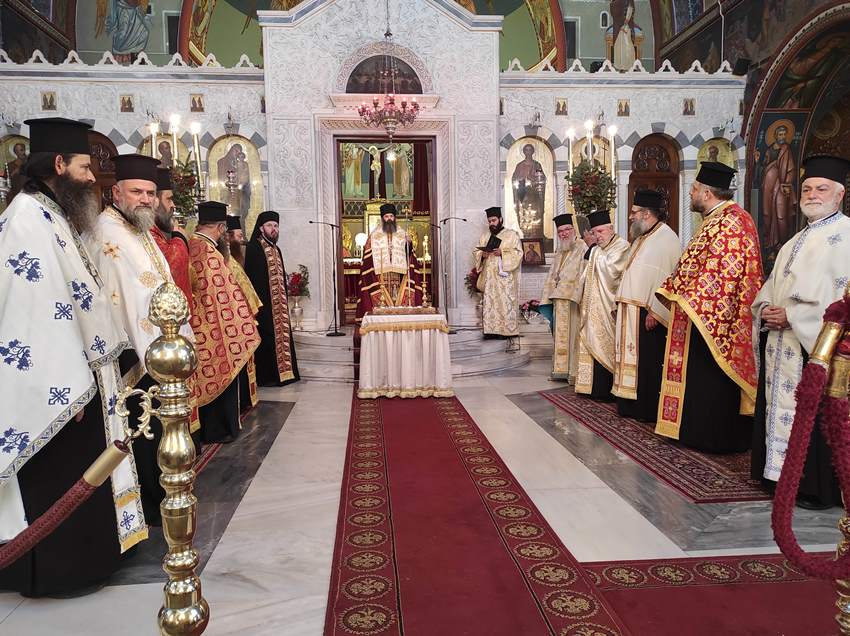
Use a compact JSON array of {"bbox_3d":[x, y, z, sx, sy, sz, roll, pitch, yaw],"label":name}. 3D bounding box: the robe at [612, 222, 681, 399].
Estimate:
[{"bbox_3d":[1.865,-0.055,5.166,0.500,1.485,0.610,-3,5,-23],"label":"robe"}]

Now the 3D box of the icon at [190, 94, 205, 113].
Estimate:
[{"bbox_3d":[-3.149,-2.971,8.497,0.189,0.244,0.030,-1,4,-5],"label":"icon"}]

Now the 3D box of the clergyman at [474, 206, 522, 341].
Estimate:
[{"bbox_3d":[0.978,-0.597,8.217,0.580,1.749,0.460,1,5,25],"label":"clergyman"}]

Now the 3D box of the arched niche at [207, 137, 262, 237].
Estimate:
[{"bbox_3d":[-2.998,-1.974,9.747,0.834,1.796,0.100,-1,4,-5],"label":"arched niche"}]

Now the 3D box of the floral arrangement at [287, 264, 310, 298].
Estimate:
[{"bbox_3d":[-1.712,-0.493,8.284,0.339,0.458,0.320,-1,4,-5],"label":"floral arrangement"}]

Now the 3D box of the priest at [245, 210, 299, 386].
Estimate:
[{"bbox_3d":[-1.723,-0.213,6.757,0.450,1.923,0.560,2,5,38],"label":"priest"}]

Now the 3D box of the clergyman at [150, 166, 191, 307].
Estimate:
[{"bbox_3d":[-1.668,0.005,3.869,0.460,1.880,0.600,-2,4,-12],"label":"clergyman"}]

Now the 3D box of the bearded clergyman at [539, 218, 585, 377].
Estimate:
[{"bbox_3d":[1.535,-0.223,6.897,0.550,1.841,0.430,2,5,33],"label":"bearded clergyman"}]

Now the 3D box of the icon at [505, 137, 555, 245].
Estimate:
[{"bbox_3d":[1.728,-2.047,10.172,0.872,1.851,0.180,-1,4,-5],"label":"icon"}]

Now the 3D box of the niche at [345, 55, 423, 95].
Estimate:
[{"bbox_3d":[-0.698,-4.086,10.314,1.304,0.655,0.200,-1,4,-5],"label":"niche"}]

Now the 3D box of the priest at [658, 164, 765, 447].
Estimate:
[{"bbox_3d":[1.968,-0.081,4.239,0.600,1.942,0.680,-1,4,-8],"label":"priest"}]

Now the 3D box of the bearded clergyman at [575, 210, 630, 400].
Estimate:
[{"bbox_3d":[1.615,-0.123,5.778,0.480,1.762,0.560,-3,5,-33],"label":"bearded clergyman"}]

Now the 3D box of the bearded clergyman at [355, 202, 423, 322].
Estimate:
[{"bbox_3d":[-0.527,-0.647,8.548,0.920,1.890,0.600,-1,4,-5],"label":"bearded clergyman"}]

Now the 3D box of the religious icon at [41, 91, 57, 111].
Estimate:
[{"bbox_3d":[-6.272,-3.623,10.218,0.245,0.318,0.040,-1,4,-5],"label":"religious icon"}]

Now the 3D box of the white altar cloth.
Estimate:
[{"bbox_3d":[-0.217,0.349,6.258,0.923,0.800,0.720,-1,4,-5],"label":"white altar cloth"}]

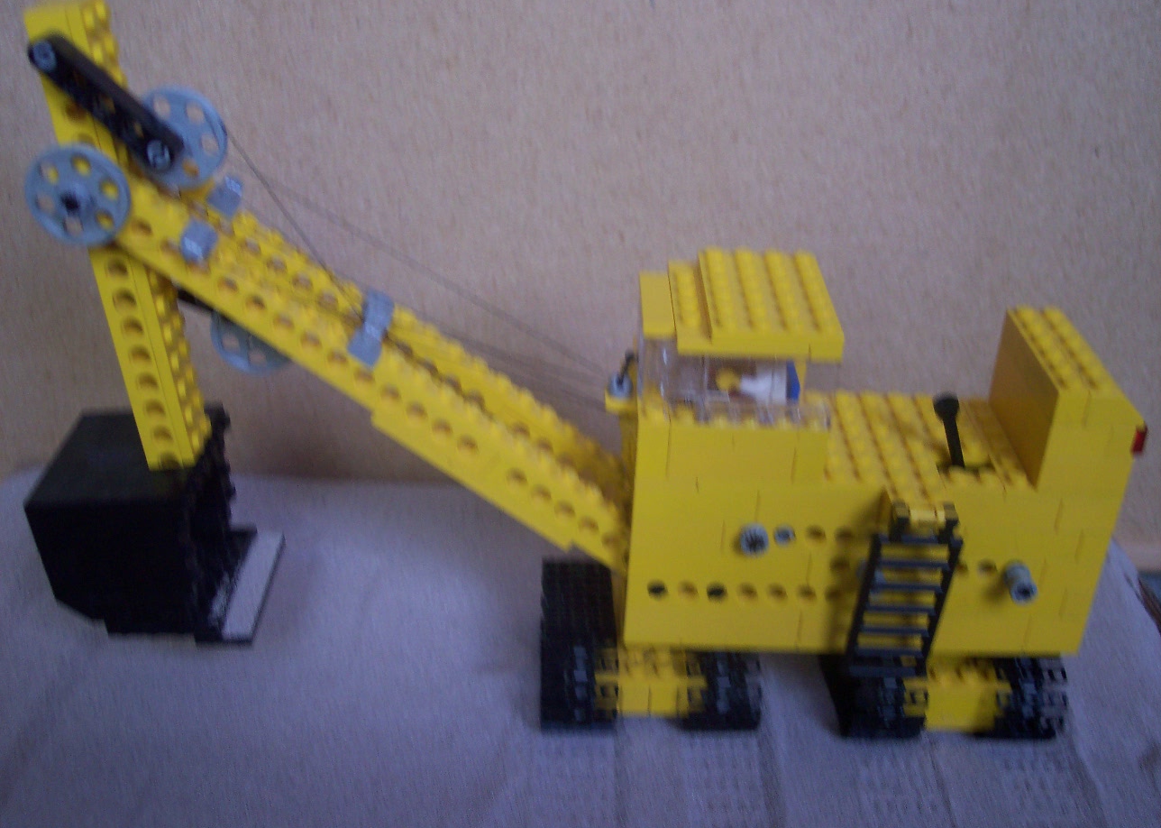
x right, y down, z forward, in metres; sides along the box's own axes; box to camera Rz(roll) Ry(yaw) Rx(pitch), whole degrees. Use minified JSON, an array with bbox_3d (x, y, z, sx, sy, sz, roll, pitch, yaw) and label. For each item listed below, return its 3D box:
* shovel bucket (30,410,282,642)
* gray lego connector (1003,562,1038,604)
[{"bbox_3d":[-0.118,0.031,0.363,0.051,0.049,0.048,-3,31,2],"label":"shovel bucket"},{"bbox_3d":[0.116,0.044,0.335,0.007,0.007,0.009,1,31,0],"label":"gray lego connector"}]

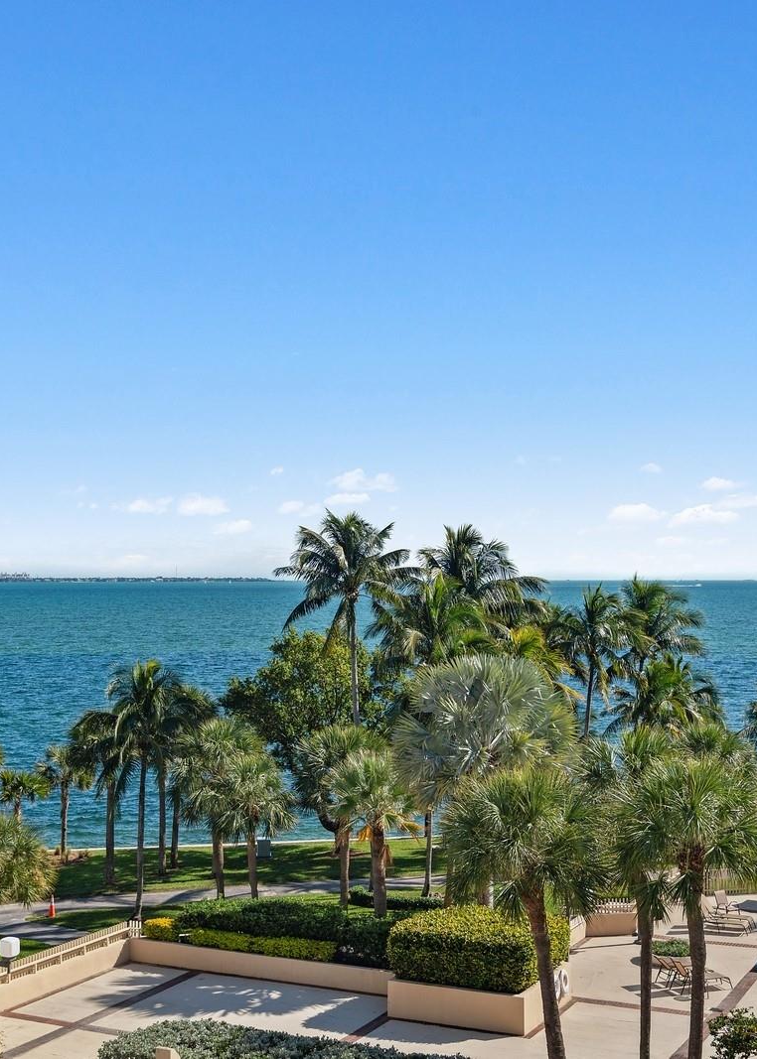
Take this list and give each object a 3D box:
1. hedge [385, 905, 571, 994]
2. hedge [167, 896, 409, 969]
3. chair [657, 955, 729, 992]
[{"bbox_3d":[2.854,11.361,41.747,3.750,1.250,3.900,-1,-2,26],"label":"hedge"},{"bbox_3d":[-2.546,11.803,45.345,7.500,1.130,1.800,-1,-2,26],"label":"hedge"},{"bbox_3d":[8.769,12.240,42.771,1.830,0.900,0.660,1,-2,-22],"label":"chair"}]

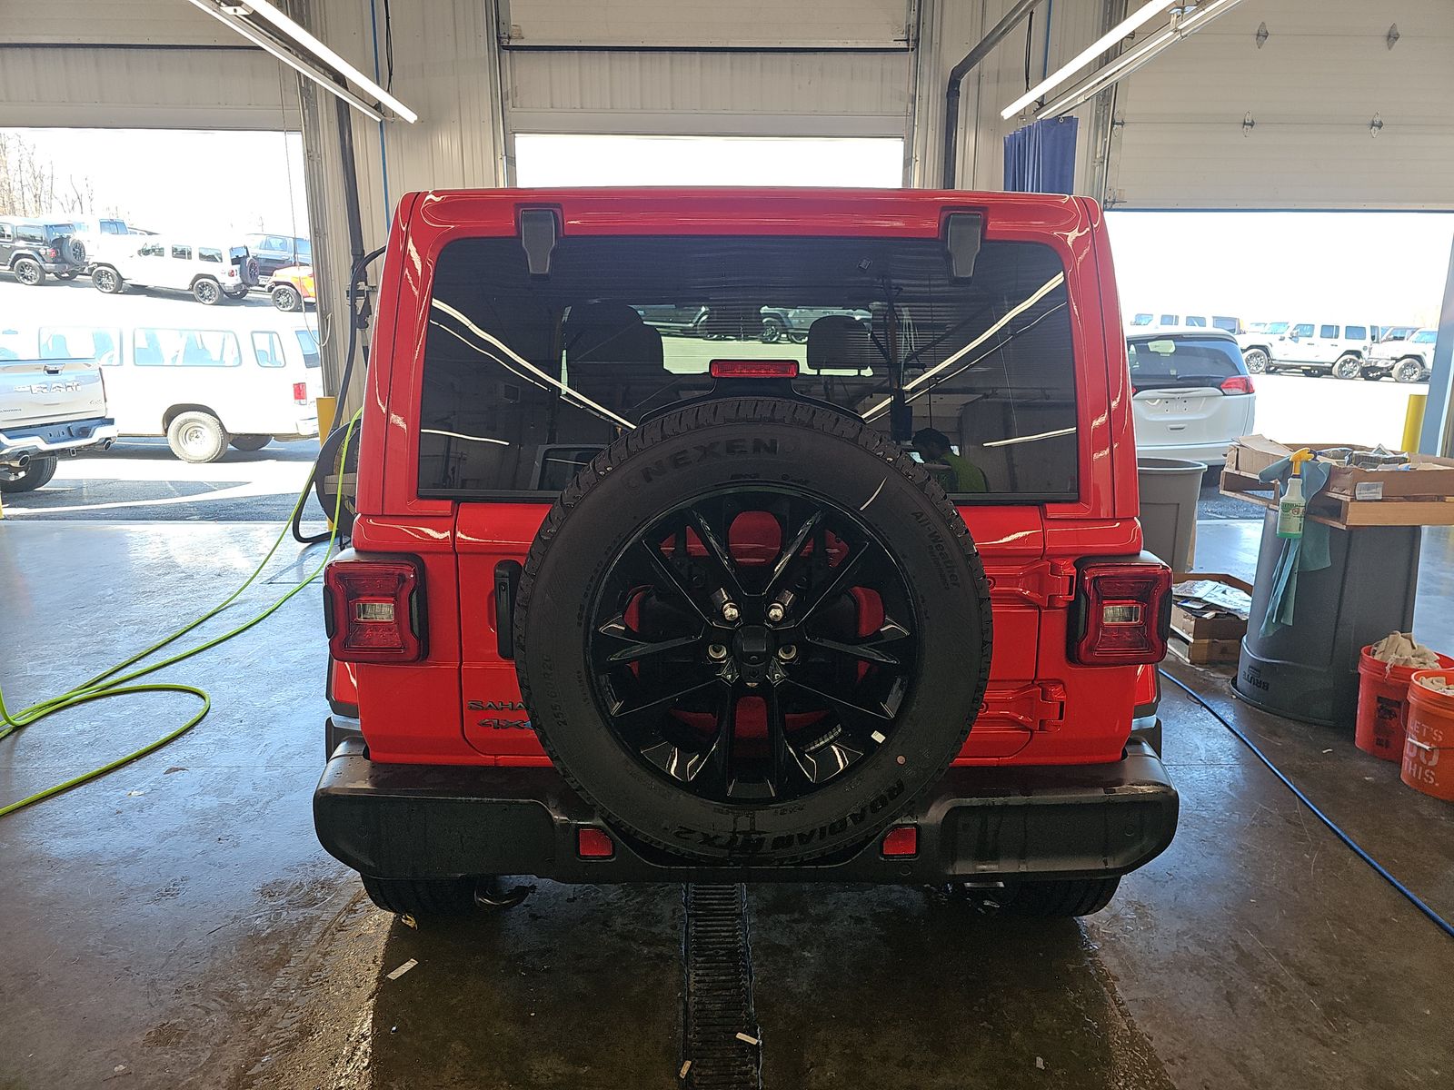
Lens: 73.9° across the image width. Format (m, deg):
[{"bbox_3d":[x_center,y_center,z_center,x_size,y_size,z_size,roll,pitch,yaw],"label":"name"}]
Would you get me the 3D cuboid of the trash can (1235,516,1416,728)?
[{"bbox_3d":[2.508,0.263,4.024,0.630,0.810,0.630,0,12,0],"label":"trash can"}]

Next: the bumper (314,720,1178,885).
[{"bbox_3d":[0.041,0.527,2.035,1.710,0.235,0.370,0,12,-1],"label":"bumper"}]

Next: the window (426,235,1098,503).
[{"bbox_3d":[0.042,-0.344,1.886,1.290,0.530,0.050,0,0,-1],"label":"window"}]

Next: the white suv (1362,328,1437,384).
[{"bbox_3d":[24.089,-6.333,32.674,4.750,1.850,1.890,3,13,-2],"label":"white suv"}]

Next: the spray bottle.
[{"bbox_3d":[2.123,-0.193,3.600,0.115,0.330,0.090,0,12,-1],"label":"spray bottle"}]

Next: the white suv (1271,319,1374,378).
[{"bbox_3d":[19.235,-6.659,32.580,4.780,1.850,1.880,3,12,1],"label":"white suv"}]

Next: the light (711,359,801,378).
[{"bbox_3d":[0.053,-0.315,1.729,0.158,0.034,0.045,0,12,-1],"label":"light"}]

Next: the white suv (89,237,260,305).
[{"bbox_3d":[-16.846,-8.460,29.402,4.750,1.850,1.890,6,18,-1],"label":"white suv"}]

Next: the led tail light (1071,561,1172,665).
[{"bbox_3d":[0.755,0.122,1.895,0.180,0.210,0.120,0,12,-2],"label":"led tail light"}]

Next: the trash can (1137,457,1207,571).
[{"bbox_3d":[2.720,-0.168,6.241,0.575,0.700,0.575,0,12,0],"label":"trash can"}]

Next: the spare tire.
[{"bbox_3d":[0.046,0.150,1.728,0.812,0.812,0.270,0,12,-1],"label":"spare tire"}]

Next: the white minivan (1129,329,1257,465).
[{"bbox_3d":[4.469,-1.998,12.848,2.020,1.780,5.170,-2,12,-9],"label":"white minivan"}]

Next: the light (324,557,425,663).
[{"bbox_3d":[-0.675,0.113,1.899,0.190,0.220,0.120,0,12,-1],"label":"light"}]

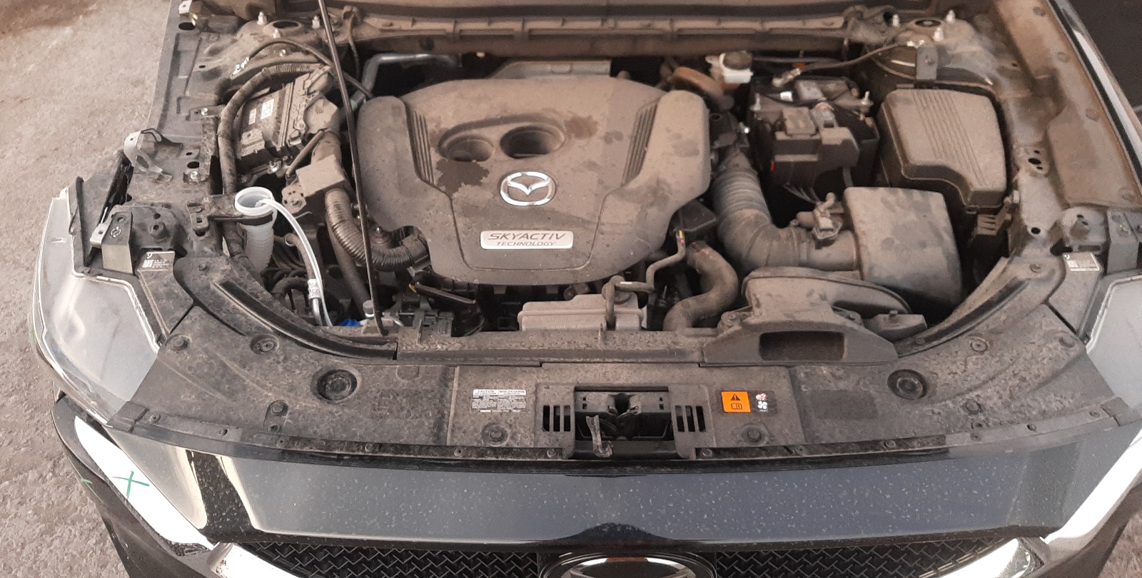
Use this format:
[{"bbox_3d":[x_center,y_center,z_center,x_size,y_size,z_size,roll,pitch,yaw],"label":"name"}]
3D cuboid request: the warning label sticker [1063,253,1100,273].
[{"bbox_3d":[0.667,-0.034,1.120,0.036,0.002,0.030,0,54,0],"label":"warning label sticker"}]

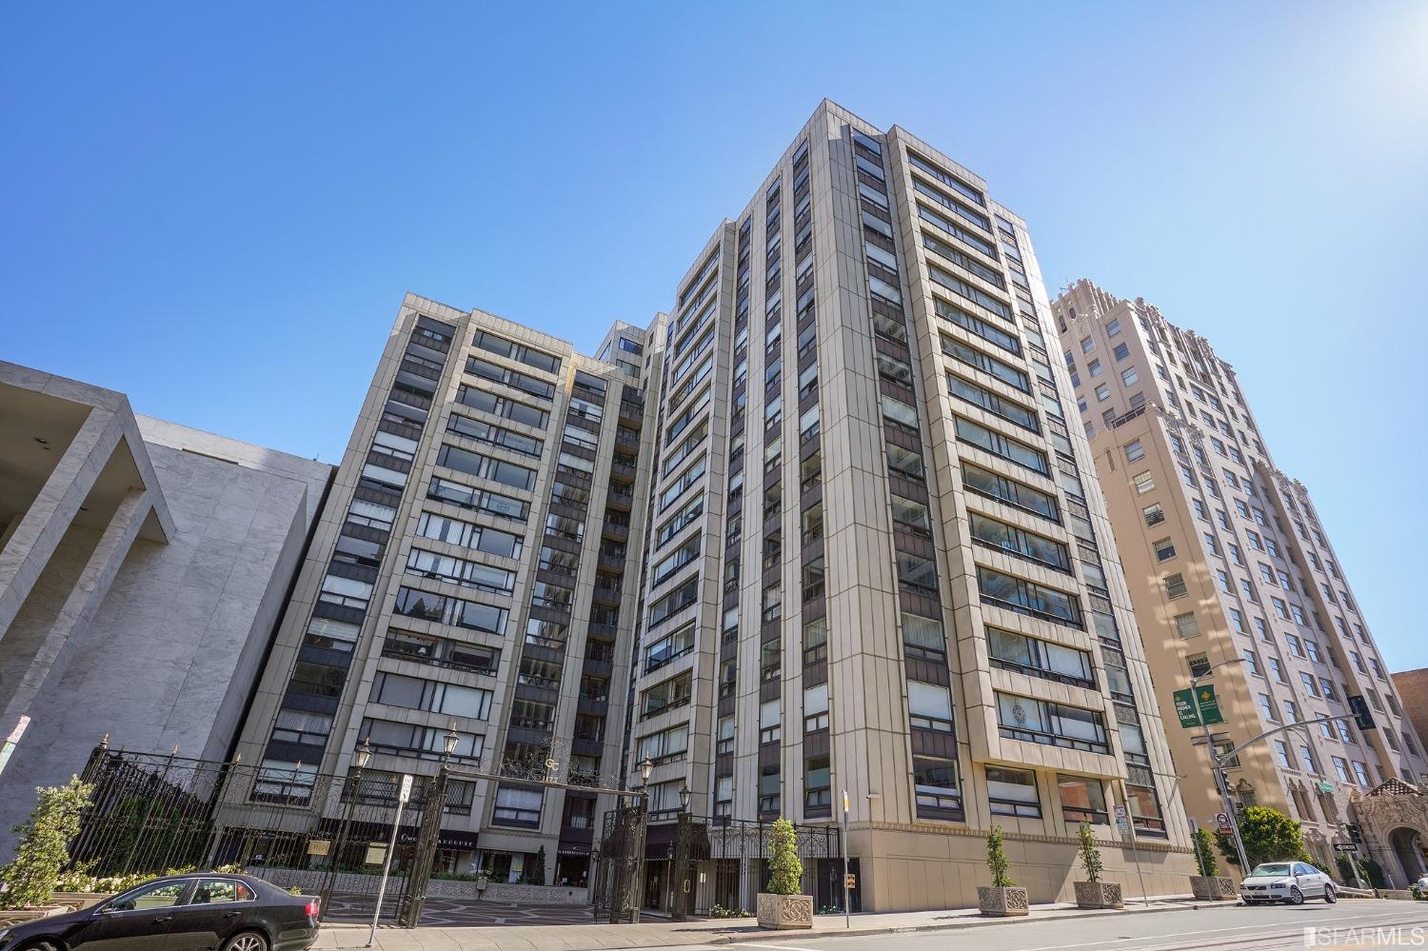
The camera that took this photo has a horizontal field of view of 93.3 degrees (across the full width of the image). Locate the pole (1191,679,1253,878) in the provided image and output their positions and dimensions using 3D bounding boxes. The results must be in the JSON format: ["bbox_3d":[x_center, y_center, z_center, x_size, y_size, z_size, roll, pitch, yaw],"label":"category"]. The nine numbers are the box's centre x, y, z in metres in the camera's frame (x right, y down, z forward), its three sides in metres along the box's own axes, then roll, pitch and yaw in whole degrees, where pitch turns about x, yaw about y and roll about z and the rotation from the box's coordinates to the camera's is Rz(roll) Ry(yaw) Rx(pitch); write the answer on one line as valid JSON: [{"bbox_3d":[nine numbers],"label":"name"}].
[{"bbox_3d":[22.969,13.843,30.435,0.300,8.850,0.300,18,-33,-24],"label":"pole"}]

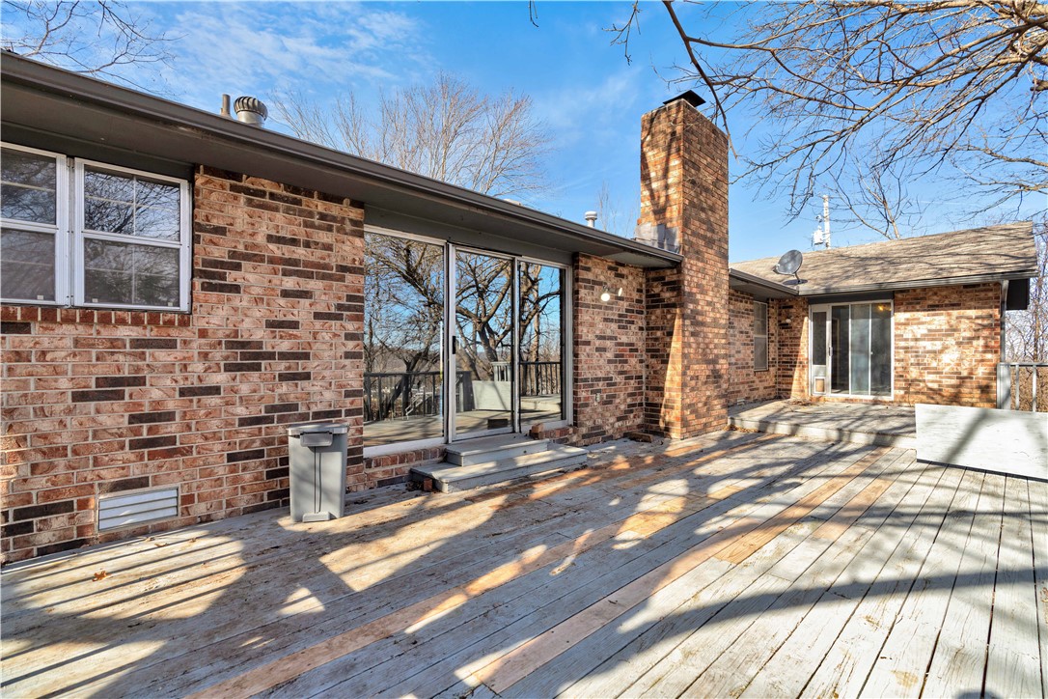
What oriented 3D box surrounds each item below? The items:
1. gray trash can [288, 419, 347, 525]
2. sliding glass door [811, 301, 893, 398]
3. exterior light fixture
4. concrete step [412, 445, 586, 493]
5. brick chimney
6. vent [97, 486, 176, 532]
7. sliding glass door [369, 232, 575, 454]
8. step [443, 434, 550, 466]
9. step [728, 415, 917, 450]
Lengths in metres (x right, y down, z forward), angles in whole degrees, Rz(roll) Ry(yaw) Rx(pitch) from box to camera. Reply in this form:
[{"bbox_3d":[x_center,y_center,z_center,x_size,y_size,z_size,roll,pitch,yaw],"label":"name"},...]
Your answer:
[{"bbox_3d":[-1.479,0.865,3.367,0.380,0.655,0.310,0,-1,-19],"label":"gray trash can"},{"bbox_3d":[6.908,0.015,9.894,0.120,2.020,1.490,1,-1,-43],"label":"sliding glass door"},{"bbox_3d":[1.185,-0.745,6.251,0.360,0.200,0.180,1,-1,-43],"label":"exterior light fixture"},{"bbox_3d":[-0.196,1.140,4.644,1.820,0.130,0.650,1,-1,-43],"label":"concrete step"},{"bbox_3d":[2.481,-1.169,7.146,1.450,4.820,0.700,1,-1,-43],"label":"brick chimney"},{"bbox_3d":[-2.445,1.016,2.968,0.400,0.195,0.040,1,-1,-43],"label":"vent"},{"bbox_3d":[-0.426,-0.064,5.063,2.830,2.050,0.120,1,-1,-43],"label":"sliding glass door"},{"bbox_3d":[-0.290,1.016,4.775,1.160,0.130,0.440,1,-1,-43],"label":"step"},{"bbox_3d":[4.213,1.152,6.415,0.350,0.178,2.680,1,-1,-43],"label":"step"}]

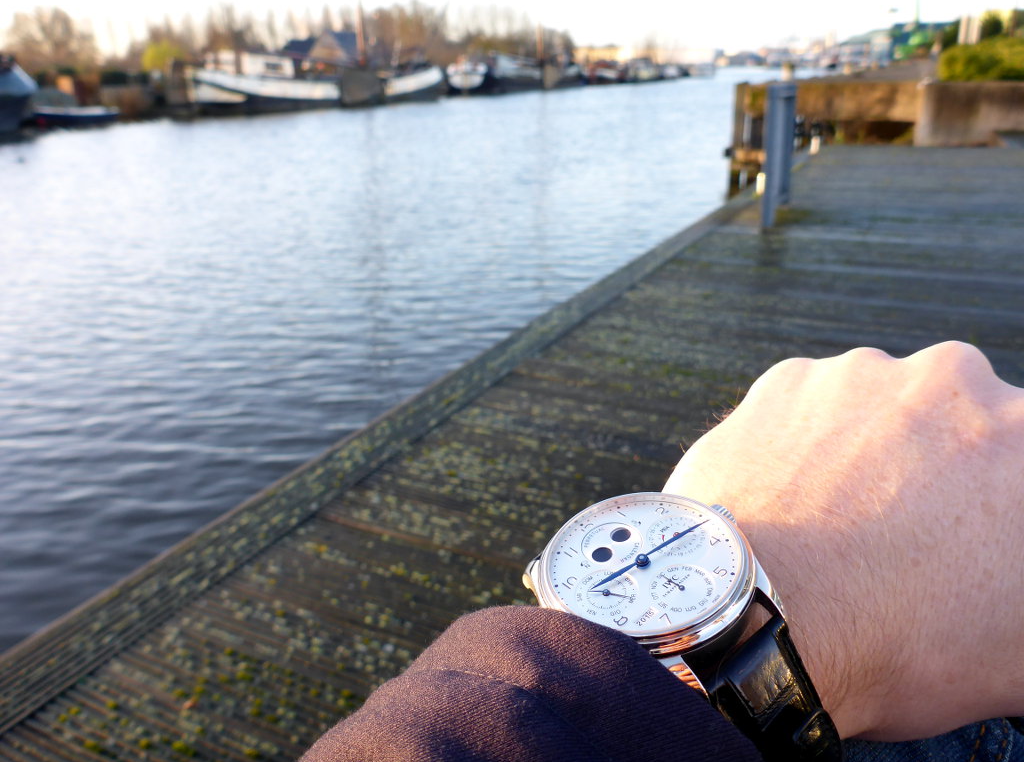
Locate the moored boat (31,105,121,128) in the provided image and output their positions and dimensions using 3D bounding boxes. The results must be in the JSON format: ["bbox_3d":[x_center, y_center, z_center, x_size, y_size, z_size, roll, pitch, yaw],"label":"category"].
[{"bbox_3d":[-19.000,-11.623,36.246,1.350,0.800,3.400,10,23,24],"label":"moored boat"}]

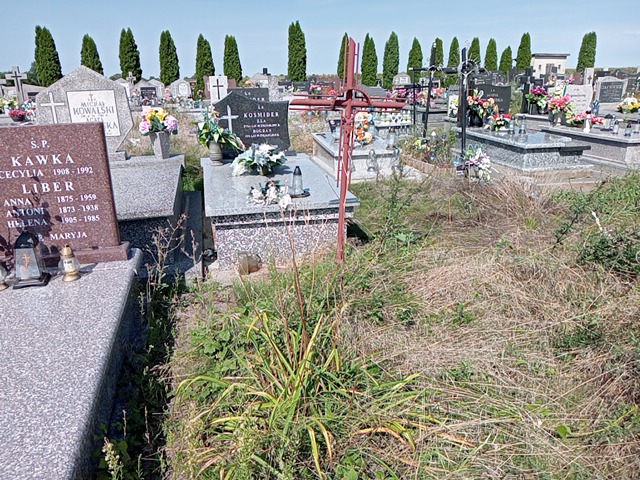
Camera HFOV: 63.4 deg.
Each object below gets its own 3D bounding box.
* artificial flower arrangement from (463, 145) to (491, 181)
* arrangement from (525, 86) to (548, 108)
[{"bbox_3d":[2.054,-1.010,6.750,0.350,0.430,0.330,-3,18,-6],"label":"artificial flower arrangement"},{"bbox_3d":[4.098,-2.698,9.800,0.410,0.380,0.360,-3,18,-6],"label":"arrangement"}]

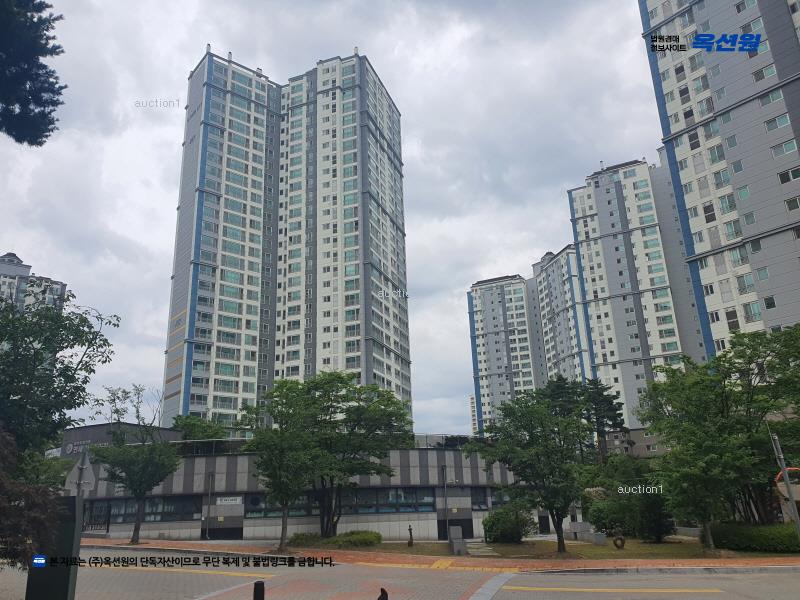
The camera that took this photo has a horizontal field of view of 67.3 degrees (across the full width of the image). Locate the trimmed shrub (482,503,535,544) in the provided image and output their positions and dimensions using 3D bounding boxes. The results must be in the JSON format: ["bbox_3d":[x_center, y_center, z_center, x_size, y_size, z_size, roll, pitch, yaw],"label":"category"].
[{"bbox_3d":[6.123,12.697,34.176,3.050,2.250,2.700,-2,-18,0],"label":"trimmed shrub"}]

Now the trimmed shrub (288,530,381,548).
[{"bbox_3d":[-3.385,12.691,31.990,4.900,0.950,1.800,-1,-18,-3],"label":"trimmed shrub"}]

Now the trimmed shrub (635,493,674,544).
[{"bbox_3d":[10.820,9.230,25.460,1.800,2.050,1.700,-2,-18,0],"label":"trimmed shrub"}]

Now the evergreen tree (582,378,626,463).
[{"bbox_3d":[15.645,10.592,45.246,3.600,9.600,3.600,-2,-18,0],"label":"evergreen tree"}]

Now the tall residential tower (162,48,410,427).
[{"bbox_3d":[-20.430,-5.260,119.640,44.000,87.000,27.000,-1,-18,-5],"label":"tall residential tower"}]

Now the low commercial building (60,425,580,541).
[{"bbox_3d":[-4.262,13.264,42.225,34.500,7.000,6.000,0,-18,-8],"label":"low commercial building"}]

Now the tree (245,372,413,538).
[{"bbox_3d":[-4.038,8.947,34.475,9.500,9.700,8.000,-2,-18,0],"label":"tree"}]

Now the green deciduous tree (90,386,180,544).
[{"bbox_3d":[-15.426,9.472,34.982,5.300,8.900,5.000,-2,-18,0],"label":"green deciduous tree"}]

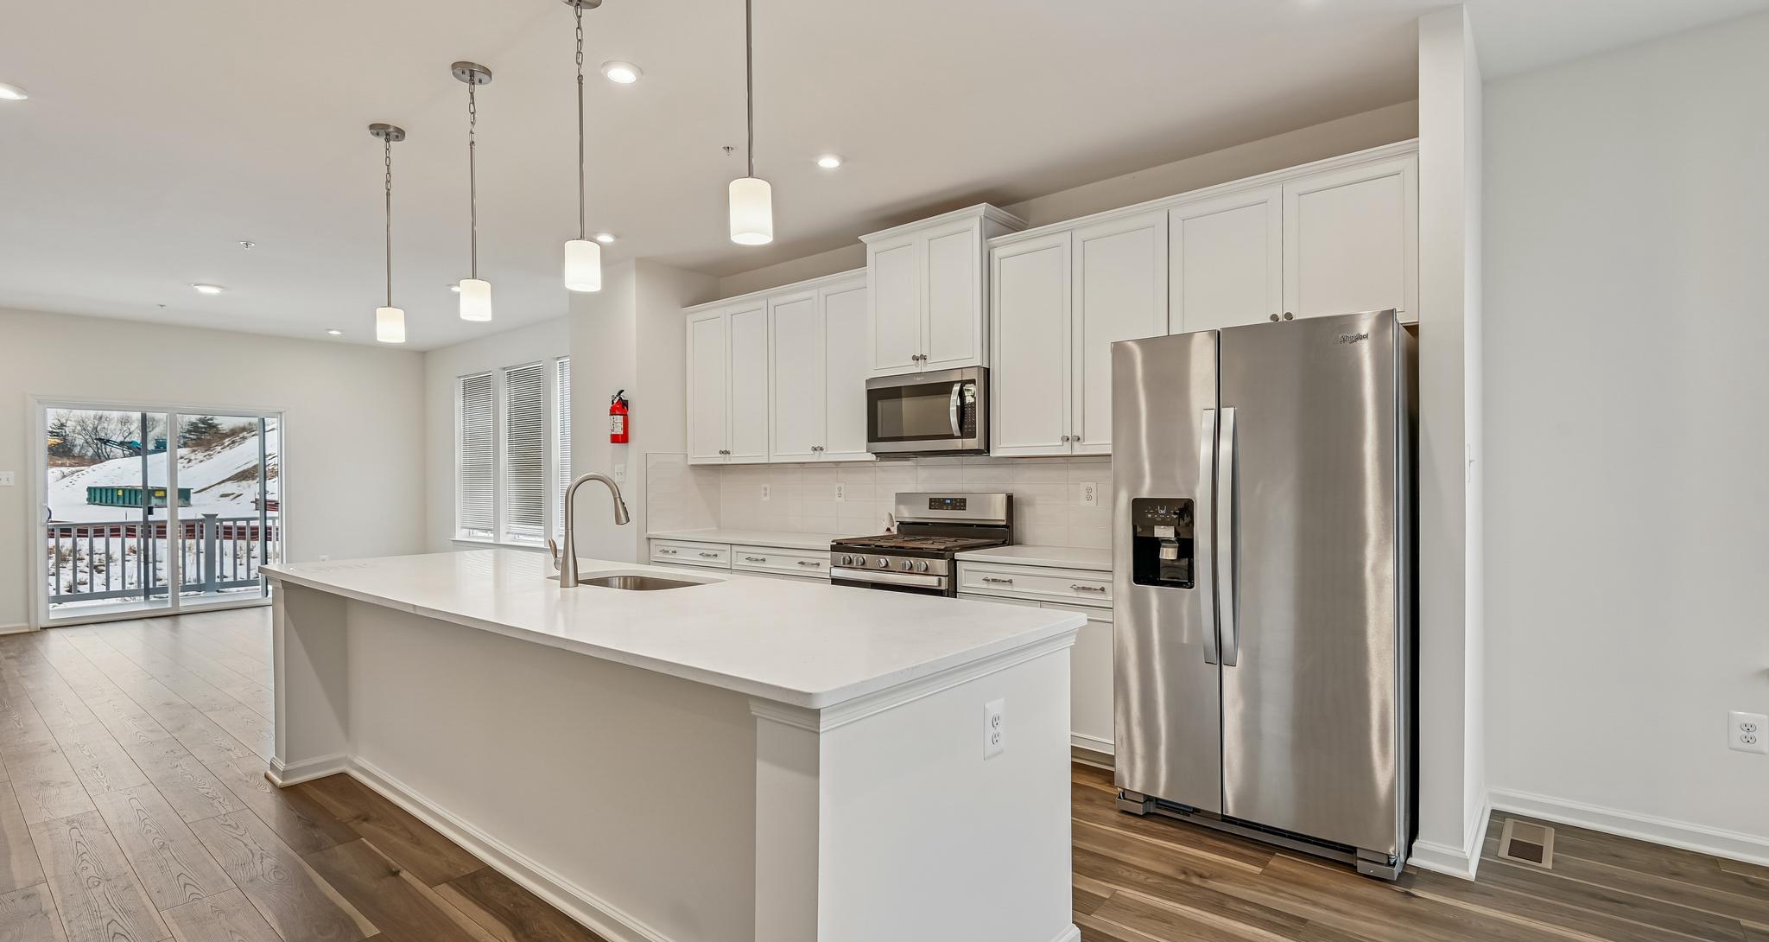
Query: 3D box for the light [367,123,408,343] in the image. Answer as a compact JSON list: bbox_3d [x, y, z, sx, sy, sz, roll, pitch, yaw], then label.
[{"bbox_3d":[-2.138,-1.011,3.380,0.137,0.911,0.137,-1,-1,39],"label":"light"}]

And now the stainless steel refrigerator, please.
[{"bbox_3d":[1.428,0.395,2.916,0.885,1.743,0.835,-1,-1,40],"label":"stainless steel refrigerator"}]

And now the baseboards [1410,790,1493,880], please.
[{"bbox_3d":[1.976,1.221,2.732,0.185,0.087,0.707,-1,-1,40],"label":"baseboards"}]

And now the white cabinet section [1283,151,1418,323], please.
[{"bbox_3d":[1.912,-0.860,3.198,0.460,0.624,0.331,-1,-2,38],"label":"white cabinet section"}]

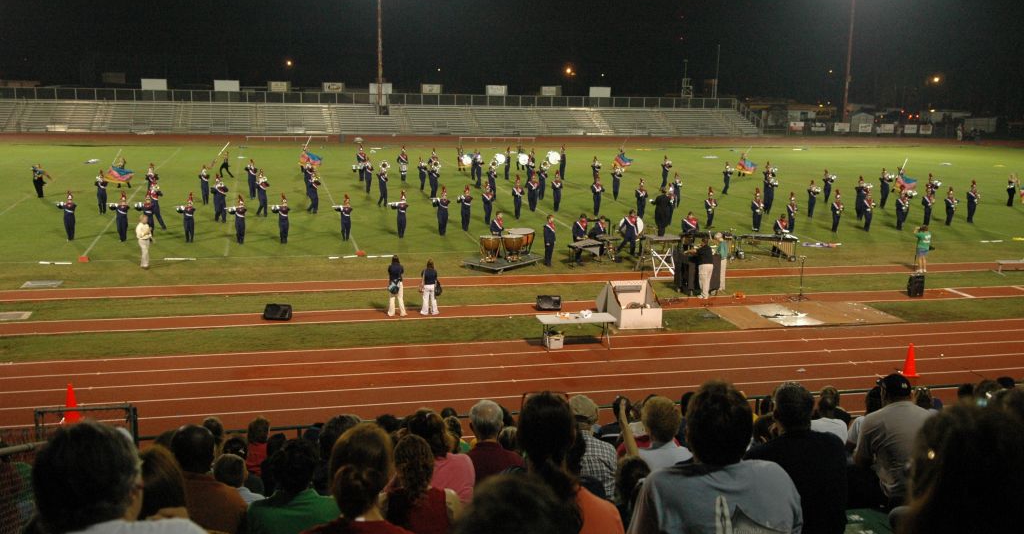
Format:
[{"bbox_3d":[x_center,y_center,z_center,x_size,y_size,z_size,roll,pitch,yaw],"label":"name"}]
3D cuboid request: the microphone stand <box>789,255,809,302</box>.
[{"bbox_3d":[8.589,0.320,28.724,0.520,1.280,0.500,-1,12,-15],"label":"microphone stand"}]

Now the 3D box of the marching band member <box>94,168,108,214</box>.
[{"bbox_3d":[-17.063,-3.142,40.167,0.570,1.907,0.500,-1,11,-13],"label":"marching band member"}]

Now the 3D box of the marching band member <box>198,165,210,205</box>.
[{"bbox_3d":[-13.782,-3.679,43.356,0.580,1.796,0.550,-2,12,-15],"label":"marching band member"}]

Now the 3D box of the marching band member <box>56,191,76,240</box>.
[{"bbox_3d":[-16.102,-1.858,35.007,0.720,1.810,0.420,-2,13,-16],"label":"marching band member"}]

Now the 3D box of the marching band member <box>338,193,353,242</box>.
[{"bbox_3d":[-6.225,-1.863,36.277,0.560,1.780,0.480,-1,11,-13],"label":"marching band member"}]

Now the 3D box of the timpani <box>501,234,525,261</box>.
[{"bbox_3d":[0.044,-0.669,33.266,0.740,0.790,0.740,-1,12,-14],"label":"timpani"}]

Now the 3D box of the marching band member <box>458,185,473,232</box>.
[{"bbox_3d":[-1.869,-2.377,39.142,0.580,1.905,0.420,-1,13,-14],"label":"marching band member"}]

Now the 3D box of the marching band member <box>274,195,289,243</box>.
[{"bbox_3d":[-8.433,-1.783,35.433,0.580,1.857,0.480,-1,11,-14],"label":"marching band member"}]

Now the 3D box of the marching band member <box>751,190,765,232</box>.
[{"bbox_3d":[10.505,-2.428,41.195,0.490,1.855,0.430,-3,13,-20],"label":"marching band member"}]

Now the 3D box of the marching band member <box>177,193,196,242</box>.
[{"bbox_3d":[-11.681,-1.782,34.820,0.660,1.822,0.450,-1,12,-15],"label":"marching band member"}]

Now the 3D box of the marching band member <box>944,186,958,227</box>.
[{"bbox_3d":[20.021,-2.776,44.083,0.520,1.762,0.450,-1,12,-15],"label":"marching band member"}]

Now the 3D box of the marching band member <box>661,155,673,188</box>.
[{"bbox_3d":[8.510,-5.196,53.394,0.500,1.860,0.530,-5,13,-30],"label":"marching band member"}]

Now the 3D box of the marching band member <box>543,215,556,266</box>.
[{"bbox_3d":[1.292,-0.908,33.289,0.380,1.749,0.500,9,14,34],"label":"marching band member"}]

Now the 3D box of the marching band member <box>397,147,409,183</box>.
[{"bbox_3d":[-6.090,-5.780,53.848,0.620,2.032,0.600,-1,11,-12],"label":"marching band member"}]

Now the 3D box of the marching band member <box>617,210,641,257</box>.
[{"bbox_3d":[4.249,-1.238,35.231,0.740,1.774,0.550,-1,12,-14],"label":"marching band member"}]

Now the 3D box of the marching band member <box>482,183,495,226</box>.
[{"bbox_3d":[-0.969,-2.678,40.563,0.500,1.790,0.450,-3,12,-20],"label":"marching band member"}]

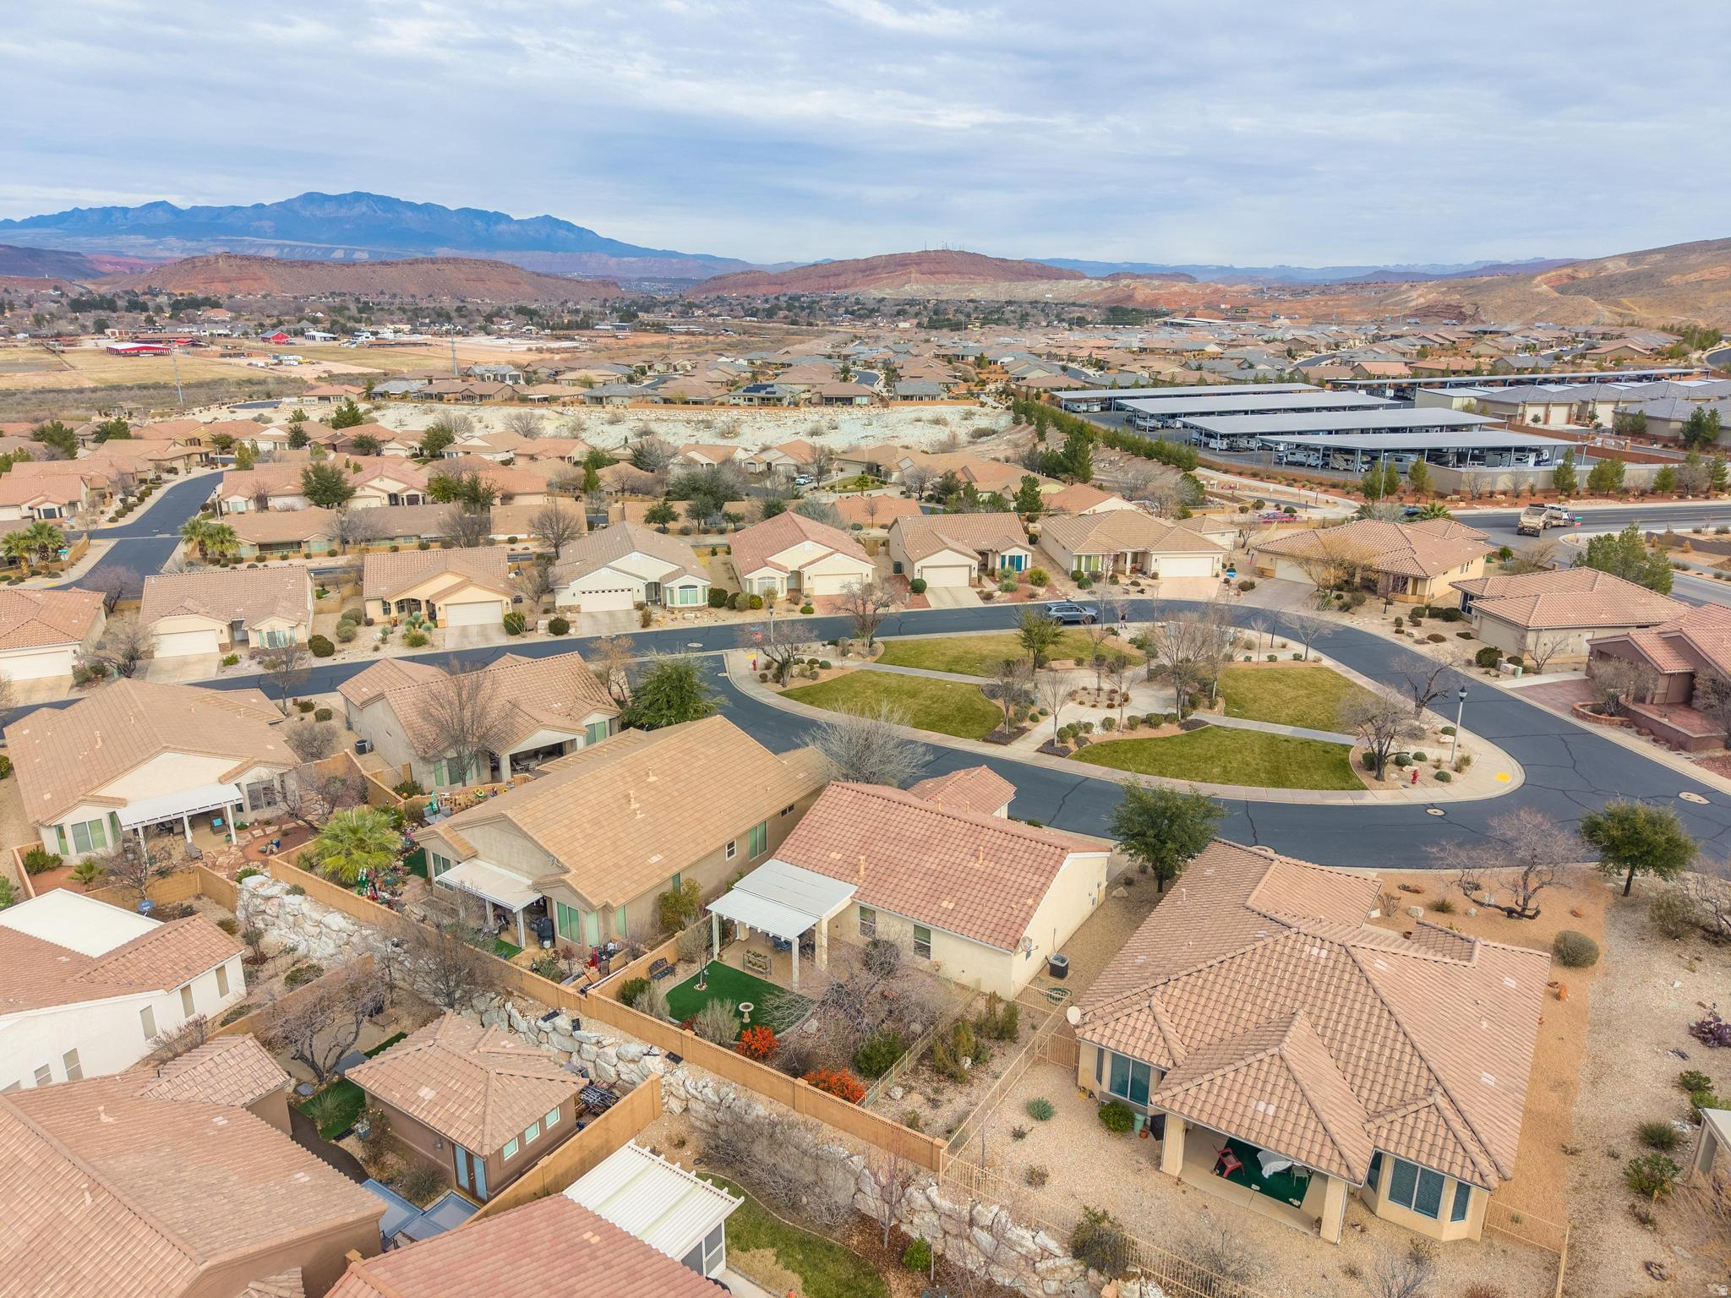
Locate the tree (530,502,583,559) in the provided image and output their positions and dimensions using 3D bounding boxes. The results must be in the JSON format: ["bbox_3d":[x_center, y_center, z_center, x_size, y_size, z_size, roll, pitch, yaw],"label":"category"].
[{"bbox_3d":[-34.891,-13.120,135.519,6.151,6.388,6.151,-4,18,-14],"label":"tree"}]

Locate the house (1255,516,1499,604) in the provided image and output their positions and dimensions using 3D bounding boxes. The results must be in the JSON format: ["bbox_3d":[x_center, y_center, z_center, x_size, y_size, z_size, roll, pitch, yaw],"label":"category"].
[{"bbox_3d":[56.190,-11.270,130.020,24.400,5.600,18.800,-16,23,-43],"label":"house"}]

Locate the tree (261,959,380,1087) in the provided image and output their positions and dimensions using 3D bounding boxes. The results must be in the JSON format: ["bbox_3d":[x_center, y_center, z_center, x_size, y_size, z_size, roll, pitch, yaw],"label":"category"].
[{"bbox_3d":[-21.477,14.889,47.586,4.500,5.300,4.500,-9,19,-26],"label":"tree"}]

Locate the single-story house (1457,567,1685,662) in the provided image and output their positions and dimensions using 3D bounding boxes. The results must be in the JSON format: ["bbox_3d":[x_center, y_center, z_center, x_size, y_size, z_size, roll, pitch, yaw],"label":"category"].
[{"bbox_3d":[63.266,-4.330,107.890,18.600,5.400,14.400,-2,18,-7],"label":"single-story house"}]

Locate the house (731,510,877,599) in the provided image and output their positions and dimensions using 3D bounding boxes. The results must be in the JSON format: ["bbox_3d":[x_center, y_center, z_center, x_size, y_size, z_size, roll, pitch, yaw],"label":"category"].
[{"bbox_3d":[-6.917,-10.028,124.843,13.200,5.400,17.600,-3,18,-12],"label":"house"}]

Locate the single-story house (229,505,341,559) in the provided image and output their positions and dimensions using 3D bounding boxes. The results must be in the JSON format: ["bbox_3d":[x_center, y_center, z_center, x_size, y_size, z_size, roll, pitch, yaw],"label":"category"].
[{"bbox_3d":[-72.074,-14.806,149.574,13.000,5.200,13.800,-5,18,-16],"label":"single-story house"}]

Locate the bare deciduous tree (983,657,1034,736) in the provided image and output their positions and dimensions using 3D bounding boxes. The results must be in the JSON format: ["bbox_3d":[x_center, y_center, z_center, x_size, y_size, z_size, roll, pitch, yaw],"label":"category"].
[{"bbox_3d":[9.531,3.238,80.457,3.500,5.400,3.500,2,18,7],"label":"bare deciduous tree"}]

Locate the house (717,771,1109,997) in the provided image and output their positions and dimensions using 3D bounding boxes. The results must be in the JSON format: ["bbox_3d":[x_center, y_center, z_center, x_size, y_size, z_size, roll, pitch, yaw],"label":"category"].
[{"bbox_3d":[3.564,10.106,57.756,13.600,4.970,19.500,11,21,32],"label":"house"}]

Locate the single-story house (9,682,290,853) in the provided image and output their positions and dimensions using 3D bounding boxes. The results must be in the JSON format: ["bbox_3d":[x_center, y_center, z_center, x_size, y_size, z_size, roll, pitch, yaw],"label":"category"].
[{"bbox_3d":[-42.210,6.140,71.320,14.800,5.400,19.800,-12,21,-36],"label":"single-story house"}]

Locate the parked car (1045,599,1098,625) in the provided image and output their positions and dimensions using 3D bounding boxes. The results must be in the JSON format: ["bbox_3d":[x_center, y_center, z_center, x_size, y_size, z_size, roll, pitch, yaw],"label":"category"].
[{"bbox_3d":[18.589,-3.165,108.681,4.700,1.660,1.900,-3,18,-10],"label":"parked car"}]

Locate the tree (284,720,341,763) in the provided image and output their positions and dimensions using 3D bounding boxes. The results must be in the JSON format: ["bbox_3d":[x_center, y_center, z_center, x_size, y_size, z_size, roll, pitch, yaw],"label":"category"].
[{"bbox_3d":[-35.614,6.014,77.279,3.590,2.903,3.590,-8,19,-25],"label":"tree"}]

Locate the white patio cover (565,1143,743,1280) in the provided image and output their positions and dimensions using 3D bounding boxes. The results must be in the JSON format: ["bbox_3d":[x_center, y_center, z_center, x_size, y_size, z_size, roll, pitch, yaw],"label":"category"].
[{"bbox_3d":[-6.884,18.821,39.375,4.980,2.300,3.250,11,20,32],"label":"white patio cover"}]

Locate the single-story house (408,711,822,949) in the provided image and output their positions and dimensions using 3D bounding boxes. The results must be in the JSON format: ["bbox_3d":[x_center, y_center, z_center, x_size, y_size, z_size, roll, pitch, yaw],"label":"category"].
[{"bbox_3d":[-12.568,8.278,63.623,14.100,5.550,20.800,11,21,32],"label":"single-story house"}]

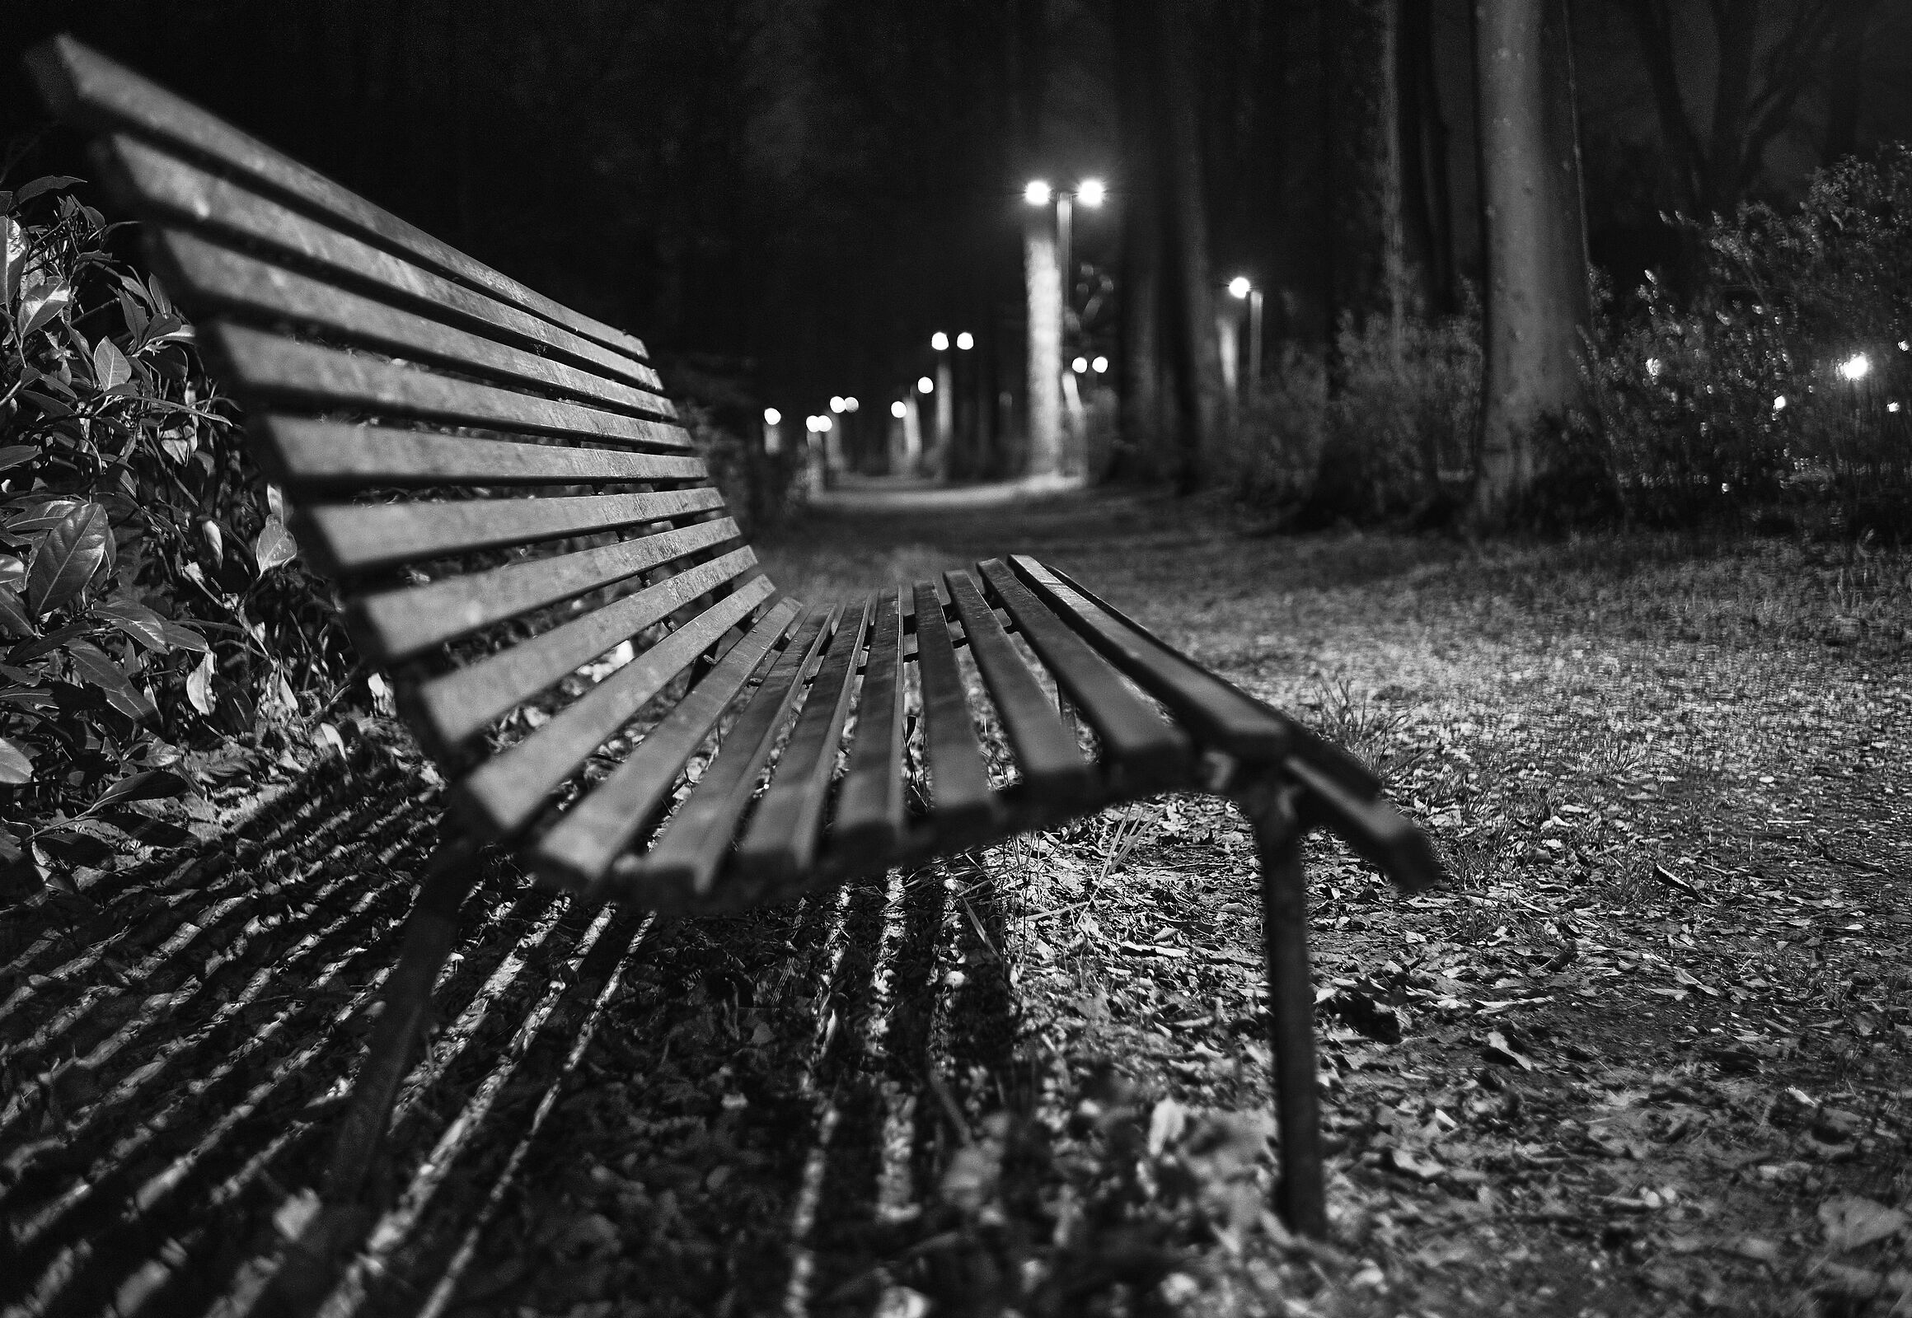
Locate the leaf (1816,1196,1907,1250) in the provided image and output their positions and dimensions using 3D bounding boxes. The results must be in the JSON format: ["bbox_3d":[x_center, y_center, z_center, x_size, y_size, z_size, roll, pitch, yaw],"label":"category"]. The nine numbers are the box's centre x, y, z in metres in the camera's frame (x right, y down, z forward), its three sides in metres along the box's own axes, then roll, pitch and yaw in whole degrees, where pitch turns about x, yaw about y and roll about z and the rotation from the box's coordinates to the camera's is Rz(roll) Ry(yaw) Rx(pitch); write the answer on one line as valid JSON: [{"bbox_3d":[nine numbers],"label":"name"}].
[{"bbox_3d":[0.787,0.490,1.671,0.075,0.018,0.065,2,6,23],"label":"leaf"}]

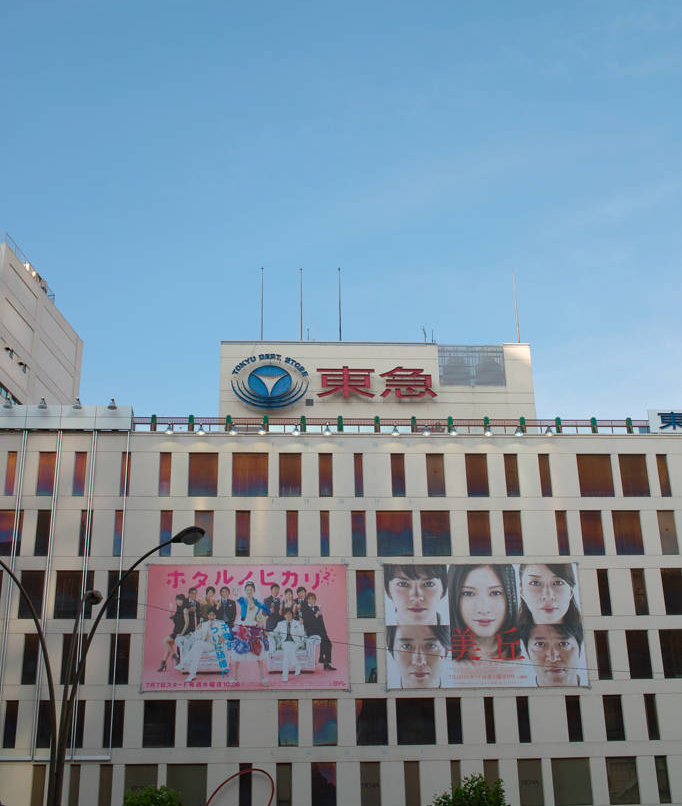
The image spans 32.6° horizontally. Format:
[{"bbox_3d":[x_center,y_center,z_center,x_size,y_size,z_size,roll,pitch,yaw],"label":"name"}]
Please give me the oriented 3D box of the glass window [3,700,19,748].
[{"bbox_3d":[-18.784,18.314,66.406,0.690,2.655,0.150,0,-24,-4],"label":"glass window"}]

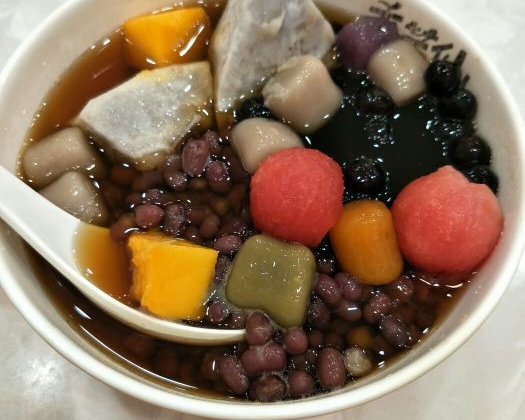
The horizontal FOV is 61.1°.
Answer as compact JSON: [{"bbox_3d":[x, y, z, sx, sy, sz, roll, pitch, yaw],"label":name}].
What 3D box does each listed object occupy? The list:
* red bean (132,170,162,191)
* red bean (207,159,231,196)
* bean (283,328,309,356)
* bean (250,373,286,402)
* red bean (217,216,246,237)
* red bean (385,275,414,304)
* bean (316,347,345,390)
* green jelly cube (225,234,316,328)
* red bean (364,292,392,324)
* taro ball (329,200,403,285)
[{"bbox_3d":[-0.040,-0.011,0.155,0.011,0.008,0.008,-17,66,-9],"label":"red bean"},{"bbox_3d":[-0.015,-0.011,0.154,0.008,0.008,0.012,-13,65,-7],"label":"red bean"},{"bbox_3d":[0.009,0.035,0.117,0.006,0.006,0.007,-13,65,-8],"label":"bean"},{"bbox_3d":[0.001,0.050,0.124,0.011,0.008,0.008,-7,65,-5],"label":"bean"},{"bbox_3d":[-0.010,0.005,0.141,0.010,0.006,0.007,-15,66,-11],"label":"red bean"},{"bbox_3d":[0.039,0.023,0.125,0.006,0.006,0.009,37,69,15],"label":"red bean"},{"bbox_3d":[0.018,0.041,0.115,0.007,0.006,0.011,-1,64,-2],"label":"bean"},{"bbox_3d":[0.002,0.022,0.136,0.024,0.018,0.024,15,65,6],"label":"green jelly cube"},{"bbox_3d":[0.035,0.030,0.134,0.011,0.008,0.007,-37,71,-17],"label":"red bean"},{"bbox_3d":[0.032,0.010,0.139,0.021,0.020,0.025,-10,65,-6],"label":"taro ball"}]

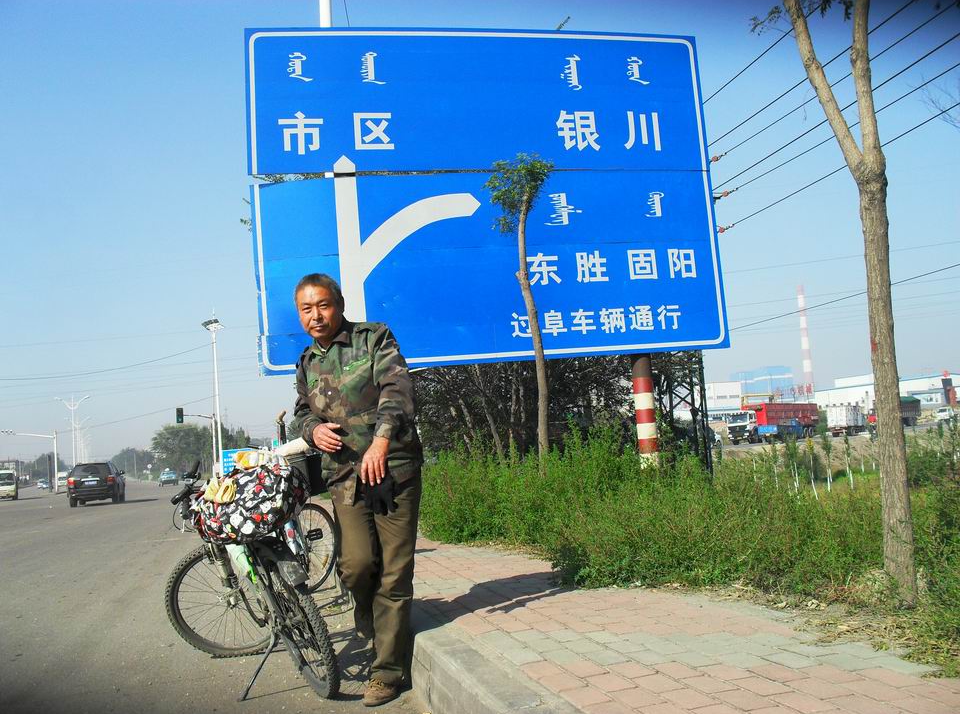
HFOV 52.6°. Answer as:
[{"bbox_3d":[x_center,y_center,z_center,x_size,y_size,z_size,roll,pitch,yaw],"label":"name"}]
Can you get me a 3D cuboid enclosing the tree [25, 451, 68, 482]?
[{"bbox_3d":[-94.011,23.994,210.398,9.000,7.800,8.500,-3,-6,0],"label":"tree"}]

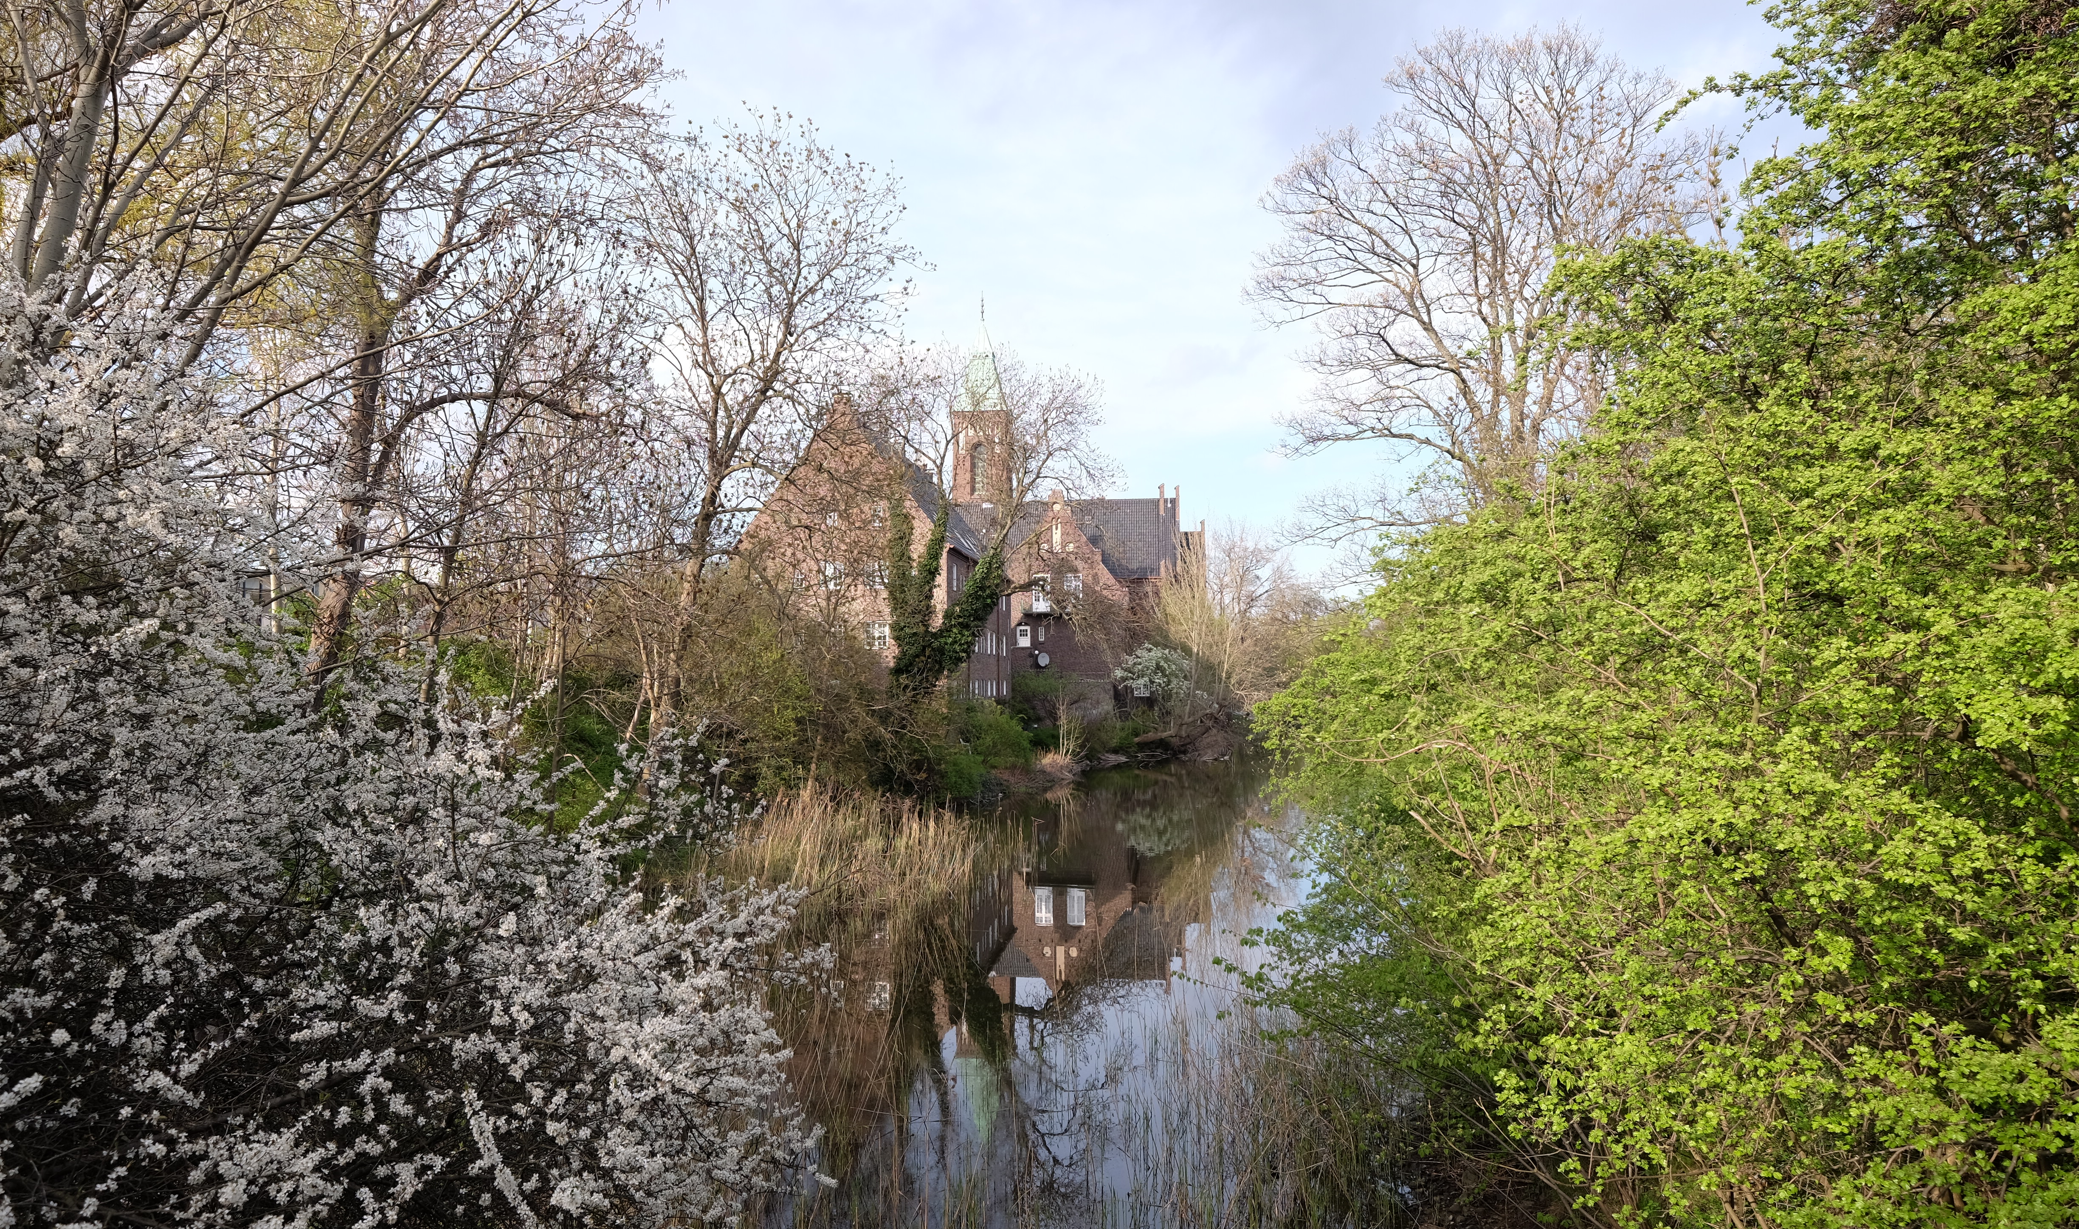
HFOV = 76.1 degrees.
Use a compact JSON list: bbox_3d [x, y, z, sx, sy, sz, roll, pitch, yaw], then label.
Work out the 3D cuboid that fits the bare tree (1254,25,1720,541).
[{"bbox_3d":[14.622,-8.109,43.480,15.260,22.960,13.500,0,-3,0],"label":"bare tree"}]

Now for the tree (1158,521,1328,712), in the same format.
[{"bbox_3d":[12.552,0.328,82.091,10.540,12.160,9.000,0,-3,0],"label":"tree"}]

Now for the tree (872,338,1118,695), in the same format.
[{"bbox_3d":[-1.589,-3.057,47.226,8.780,13.810,8.000,0,-3,0],"label":"tree"}]

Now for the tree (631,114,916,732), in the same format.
[{"bbox_3d":[-7.563,-4.715,36.801,8.240,18.700,7.800,0,-3,0],"label":"tree"}]

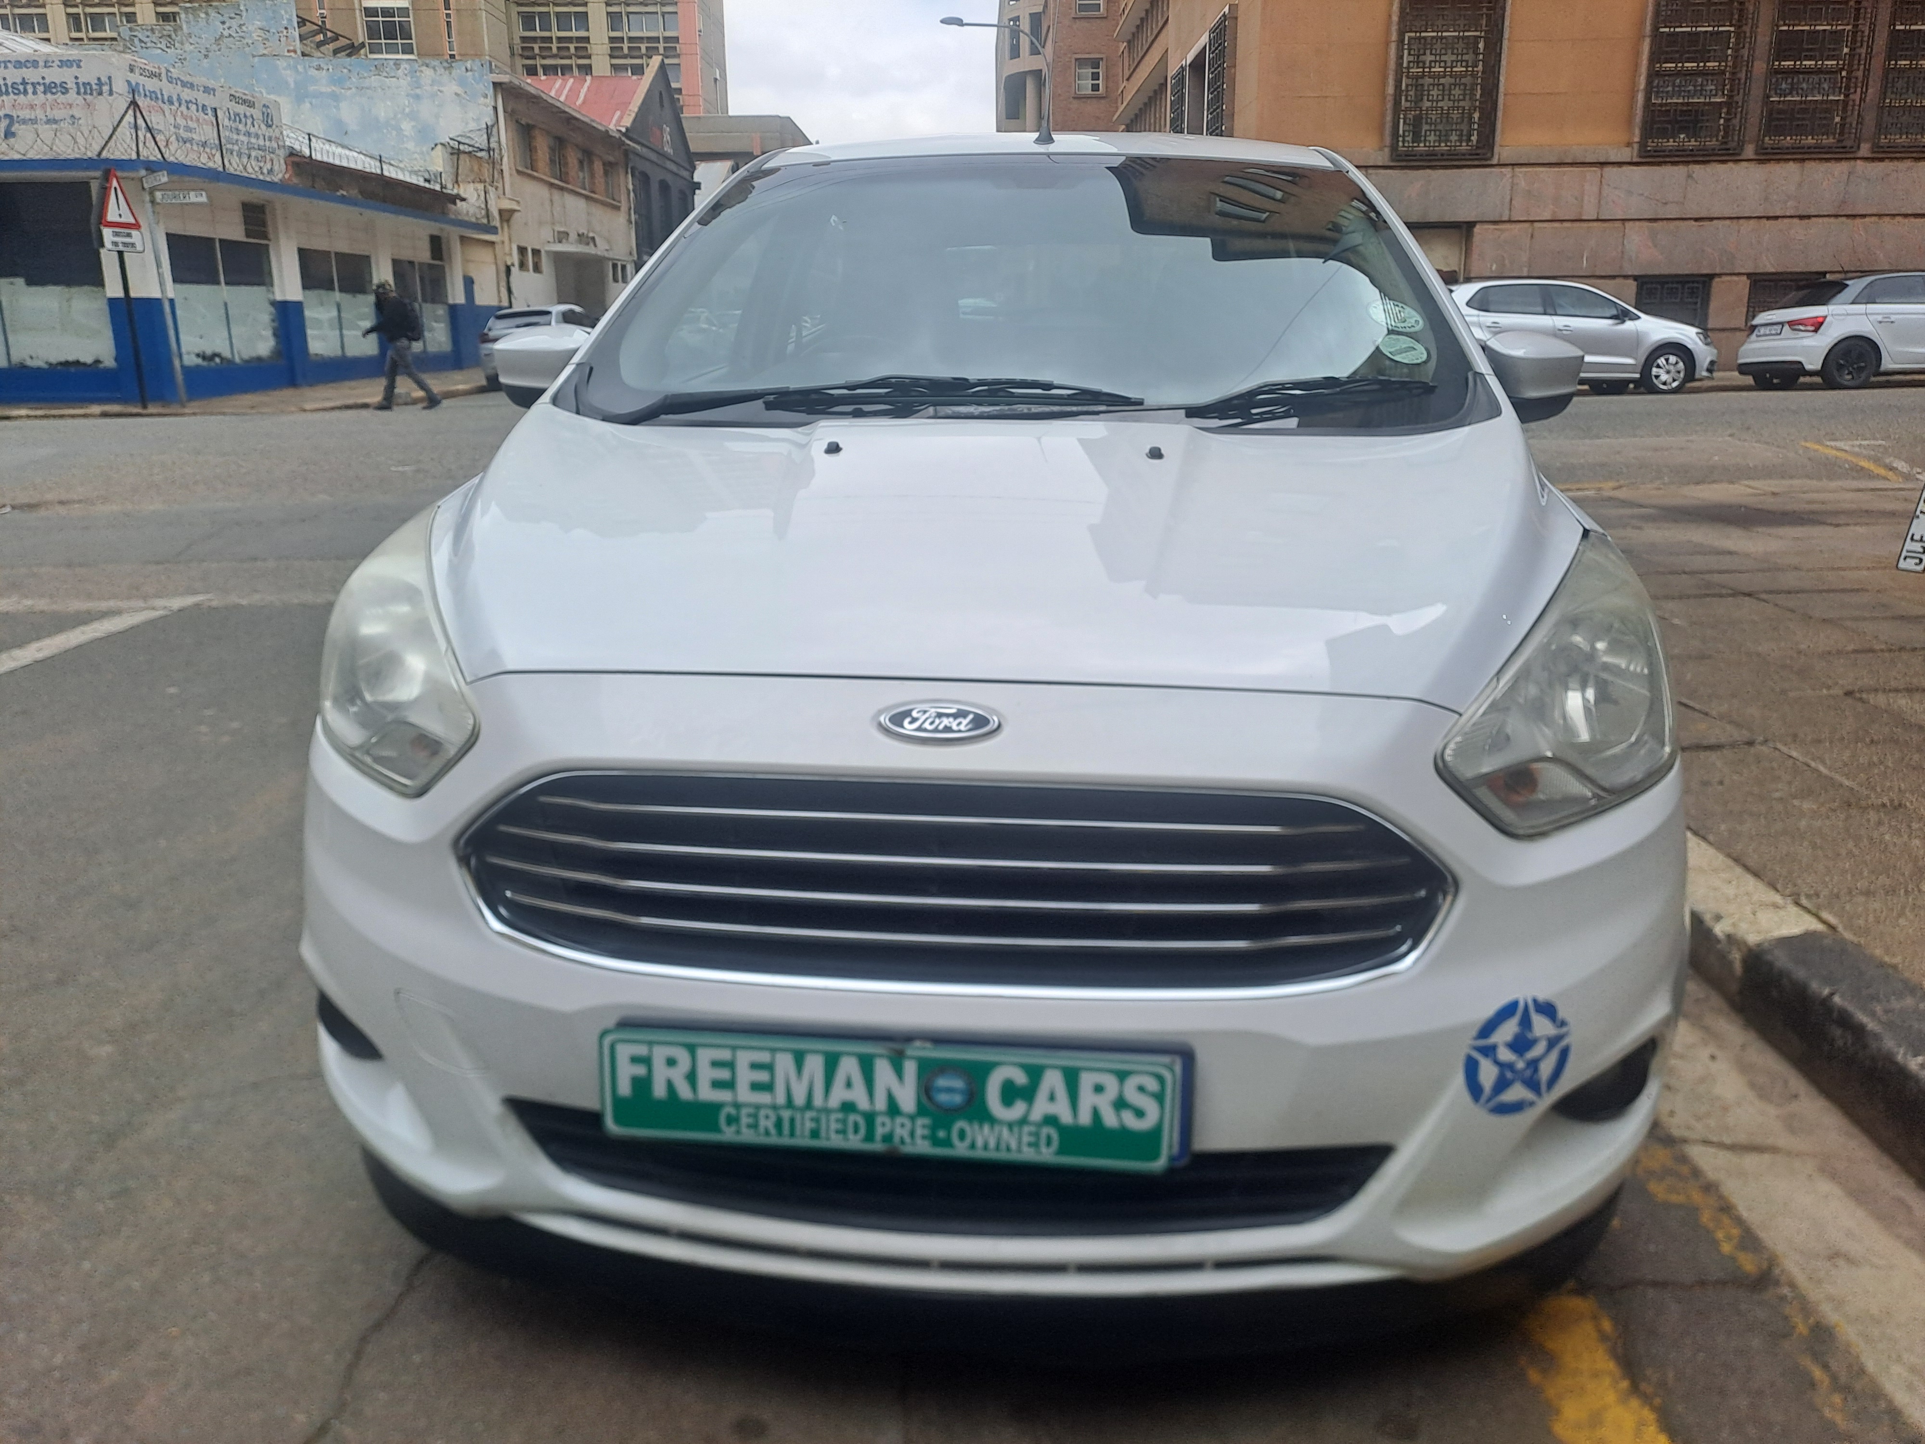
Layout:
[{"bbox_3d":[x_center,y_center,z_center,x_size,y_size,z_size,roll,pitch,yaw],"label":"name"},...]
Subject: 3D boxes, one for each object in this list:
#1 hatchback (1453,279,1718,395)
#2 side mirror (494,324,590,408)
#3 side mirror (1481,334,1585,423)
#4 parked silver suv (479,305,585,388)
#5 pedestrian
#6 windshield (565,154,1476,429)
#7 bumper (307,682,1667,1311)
[{"bbox_3d":[7.863,-5.138,18.393,3.970,1.460,1.690,1,16,4],"label":"hatchback"},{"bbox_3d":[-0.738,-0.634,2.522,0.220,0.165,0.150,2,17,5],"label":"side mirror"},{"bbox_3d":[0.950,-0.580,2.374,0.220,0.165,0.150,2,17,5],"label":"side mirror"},{"bbox_3d":[-7.733,-7.235,26.534,1.800,1.560,4.350,-1,16,-3],"label":"parked silver suv"},{"bbox_3d":[-7.578,-5.057,18.564,0.800,1.700,0.520,-1,16,-3],"label":"pedestrian"},{"bbox_3d":[0.103,-0.745,2.396,1.400,0.150,0.950,2,45,5],"label":"windshield"},{"bbox_3d":[-0.009,0.222,1.475,1.680,0.620,0.490,2,17,5],"label":"bumper"}]

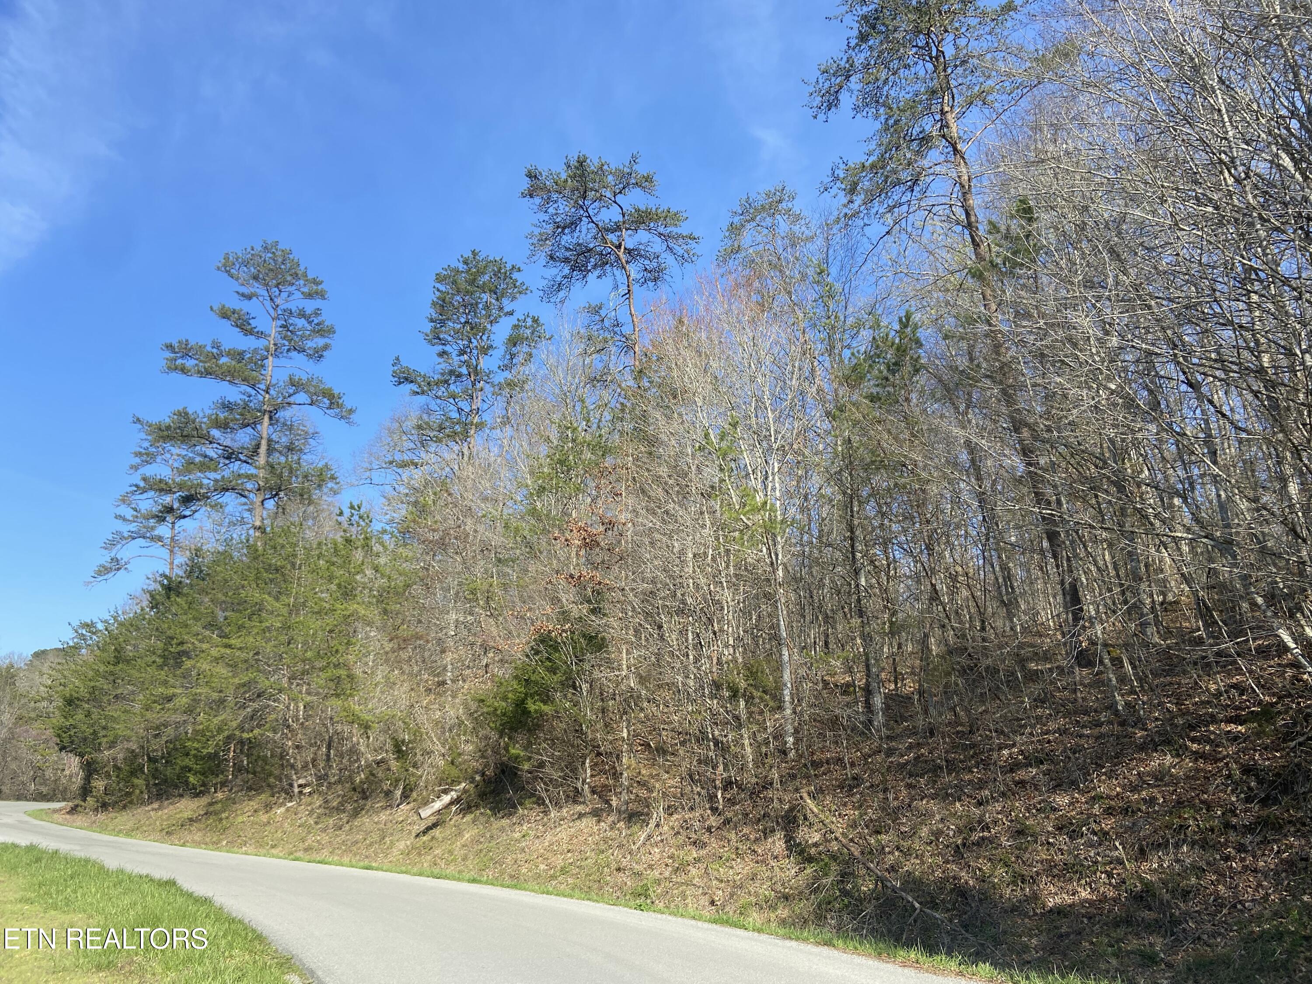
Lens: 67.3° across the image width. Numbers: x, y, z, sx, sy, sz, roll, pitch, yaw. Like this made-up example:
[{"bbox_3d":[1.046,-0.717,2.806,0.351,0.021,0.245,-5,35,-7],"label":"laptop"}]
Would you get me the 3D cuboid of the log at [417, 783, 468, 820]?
[{"bbox_3d":[-4.025,5.833,18.700,1.041,0.230,0.200,-29,-1,-29],"label":"log"}]

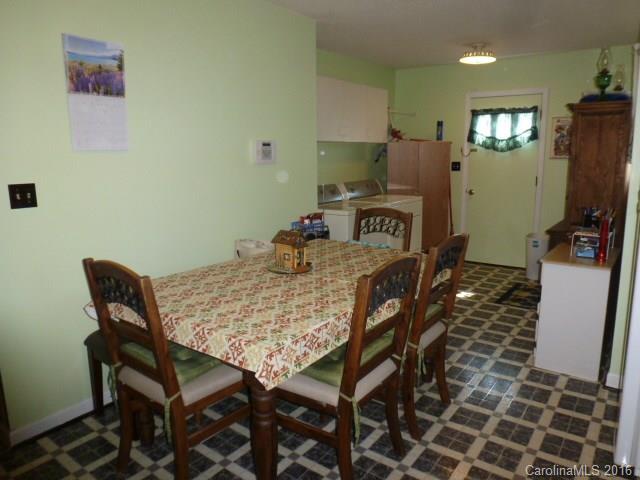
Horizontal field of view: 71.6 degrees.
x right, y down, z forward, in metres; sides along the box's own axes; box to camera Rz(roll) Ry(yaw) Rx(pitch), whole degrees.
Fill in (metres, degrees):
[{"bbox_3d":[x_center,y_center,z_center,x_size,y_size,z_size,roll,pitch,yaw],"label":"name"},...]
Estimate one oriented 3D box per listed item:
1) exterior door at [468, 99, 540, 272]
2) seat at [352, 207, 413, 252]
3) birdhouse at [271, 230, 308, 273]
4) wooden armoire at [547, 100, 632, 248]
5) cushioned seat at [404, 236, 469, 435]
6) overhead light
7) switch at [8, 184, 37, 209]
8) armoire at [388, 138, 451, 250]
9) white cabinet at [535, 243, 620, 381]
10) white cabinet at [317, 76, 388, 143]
[{"bbox_3d":[2.150,-0.676,5.274,0.813,2.029,0.049,7,14,37],"label":"exterior door"},{"bbox_3d":[0.309,0.312,3.100,0.470,0.974,0.526,7,14,37],"label":"seat"},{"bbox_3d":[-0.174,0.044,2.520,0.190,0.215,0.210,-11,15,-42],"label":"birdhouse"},{"bbox_3d":[2.184,-0.188,3.552,0.526,1.716,0.986,7,14,37],"label":"wooden armoire"},{"bbox_3d":[0.428,0.453,2.347,0.504,0.974,0.448,7,14,37],"label":"cushioned seat"},{"bbox_3d":[1.598,-1.887,4.494,0.382,0.201,0.382,7,14,37],"label":"overhead light"},{"bbox_3d":[-1.397,-0.205,2.093,0.012,0.115,0.117,7,14,37],"label":"switch"},{"bbox_3d":[1.230,-0.434,5.484,0.381,1.505,0.885,7,14,37],"label":"armoire"},{"bbox_3d":[1.704,0.436,2.938,0.397,0.721,0.650,7,14,37],"label":"white cabinet"},{"bbox_3d":[0.222,-1.335,4.713,0.302,0.603,1.501,7,14,37],"label":"white cabinet"}]

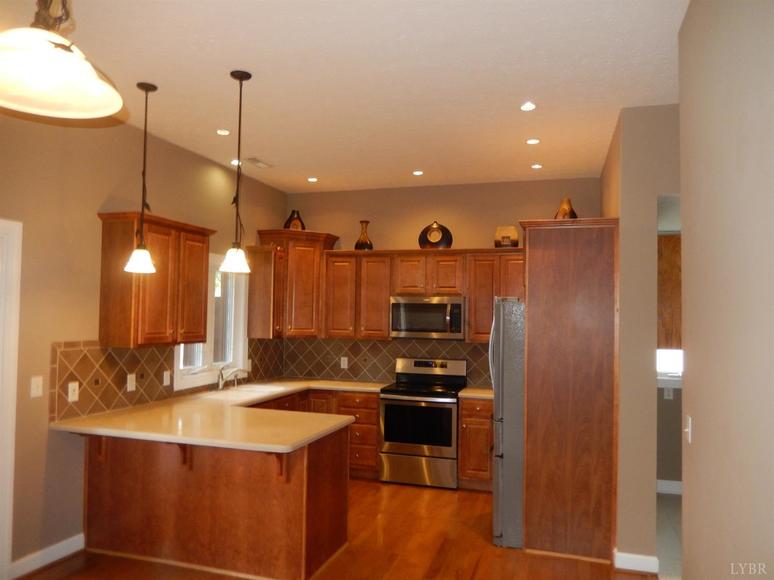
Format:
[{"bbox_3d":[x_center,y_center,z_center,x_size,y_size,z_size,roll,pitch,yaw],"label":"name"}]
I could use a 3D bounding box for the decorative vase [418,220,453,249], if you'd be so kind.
[{"bbox_3d":[0.506,-0.557,5.800,0.363,0.319,0.120,1,-2,17],"label":"decorative vase"}]

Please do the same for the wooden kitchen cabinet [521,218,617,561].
[{"bbox_3d":[1.291,0.690,3.967,0.590,2.330,0.050,0,-3,17],"label":"wooden kitchen cabinet"}]

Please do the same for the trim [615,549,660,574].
[{"bbox_3d":[1.646,1.793,3.682,0.268,0.110,0.018,1,-2,17],"label":"trim"}]

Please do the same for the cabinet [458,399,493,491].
[{"bbox_3d":[0.943,1.489,5.561,0.355,0.875,0.630,0,-3,17],"label":"cabinet"}]

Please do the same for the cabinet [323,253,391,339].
[{"bbox_3d":[-0.266,0.065,6.022,0.755,0.918,0.345,1,-2,17],"label":"cabinet"}]

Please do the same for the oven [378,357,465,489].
[{"bbox_3d":[0.391,1.328,5.686,0.760,1.185,0.700,0,-3,17],"label":"oven"}]

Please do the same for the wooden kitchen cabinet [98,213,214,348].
[{"bbox_3d":[-1.704,-0.045,4.239,0.352,0.918,0.880,1,-2,17],"label":"wooden kitchen cabinet"}]

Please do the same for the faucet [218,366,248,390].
[{"bbox_3d":[-1.454,0.840,5.265,0.290,0.220,0.075,0,-3,17],"label":"faucet"}]

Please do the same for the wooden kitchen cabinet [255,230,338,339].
[{"bbox_3d":[-1.043,-0.036,6.327,0.890,1.145,0.690,3,-3,-28],"label":"wooden kitchen cabinet"}]

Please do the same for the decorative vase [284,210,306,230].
[{"bbox_3d":[-1.032,-0.771,6.286,0.260,0.260,0.170,1,-3,0],"label":"decorative vase"}]

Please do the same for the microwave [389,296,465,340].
[{"bbox_3d":[0.447,0.289,5.770,0.760,0.415,0.385,1,-2,17],"label":"microwave"}]

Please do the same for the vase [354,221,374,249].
[{"bbox_3d":[-0.247,-0.577,6.040,0.209,0.337,0.210,1,-2,0],"label":"vase"}]

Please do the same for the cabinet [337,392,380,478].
[{"bbox_3d":[-0.201,1.447,5.800,0.475,0.876,0.620,1,-2,17],"label":"cabinet"}]

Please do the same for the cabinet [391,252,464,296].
[{"bbox_3d":[0.468,-0.149,5.956,0.765,0.480,0.330,0,-3,17],"label":"cabinet"}]

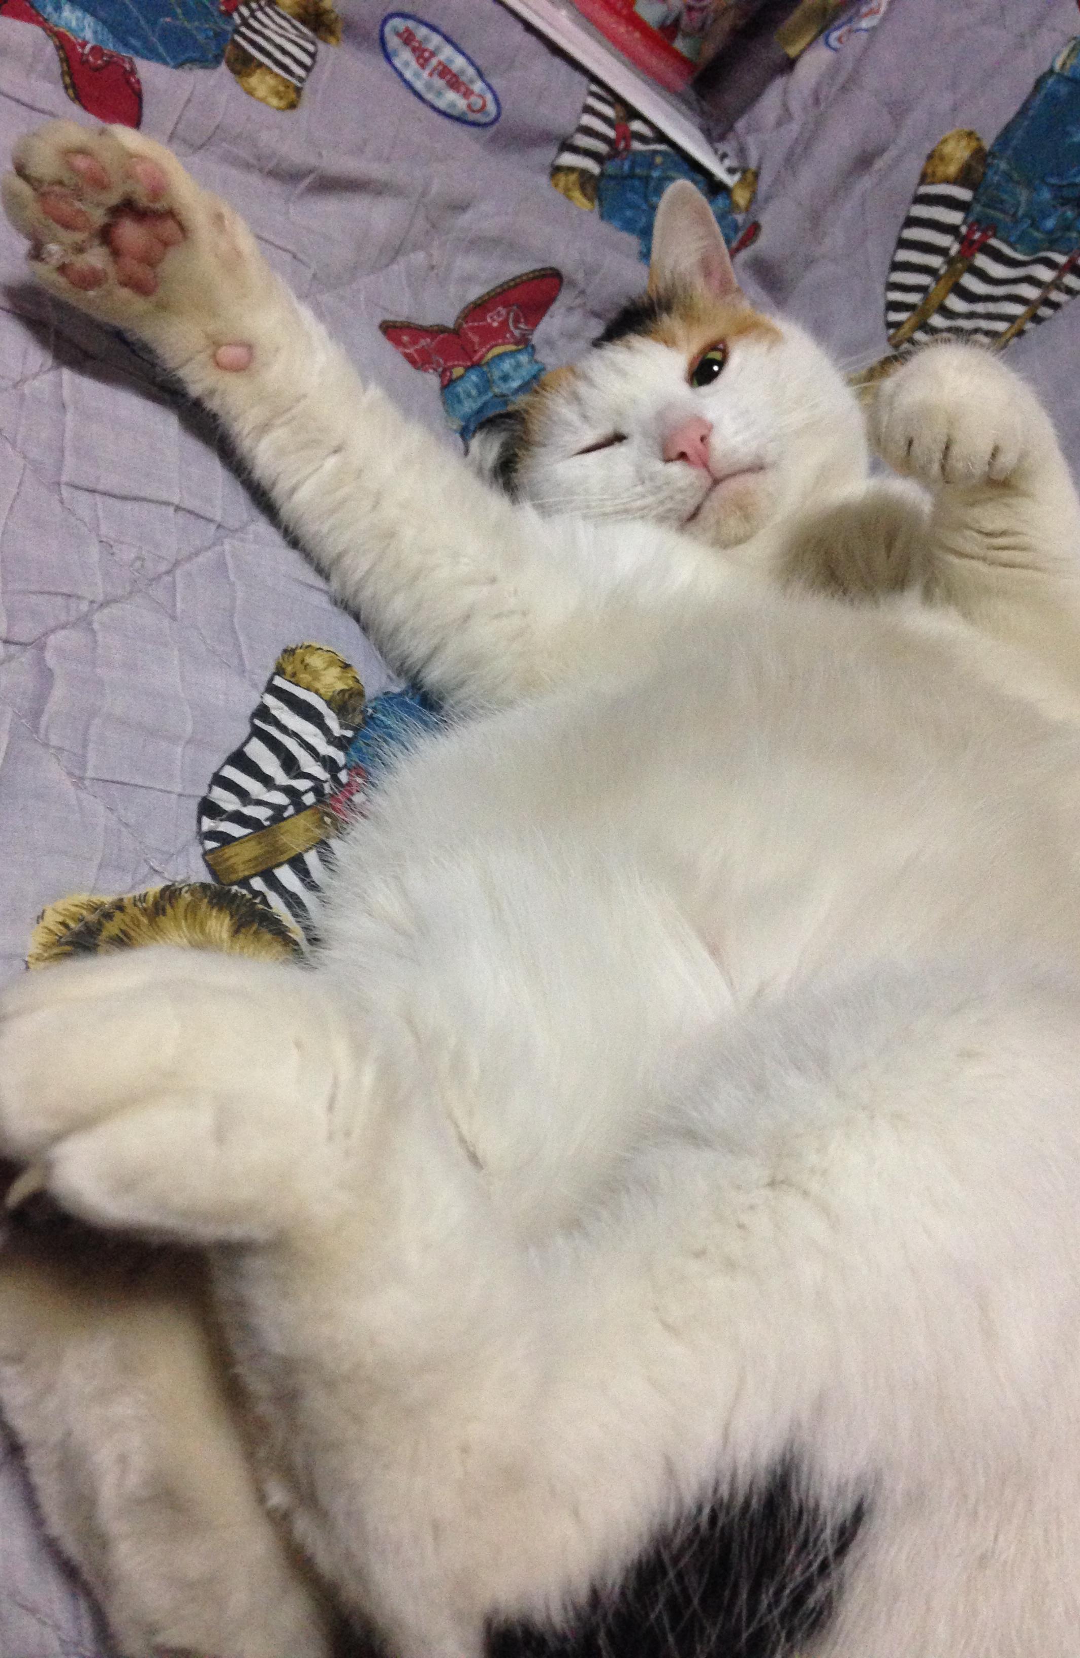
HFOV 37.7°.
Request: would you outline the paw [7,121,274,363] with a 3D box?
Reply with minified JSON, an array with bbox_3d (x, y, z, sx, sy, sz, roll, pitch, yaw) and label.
[{"bbox_3d":[-0.109,-0.157,0.425,0.077,0.036,0.049,38,82,9],"label":"paw"}]

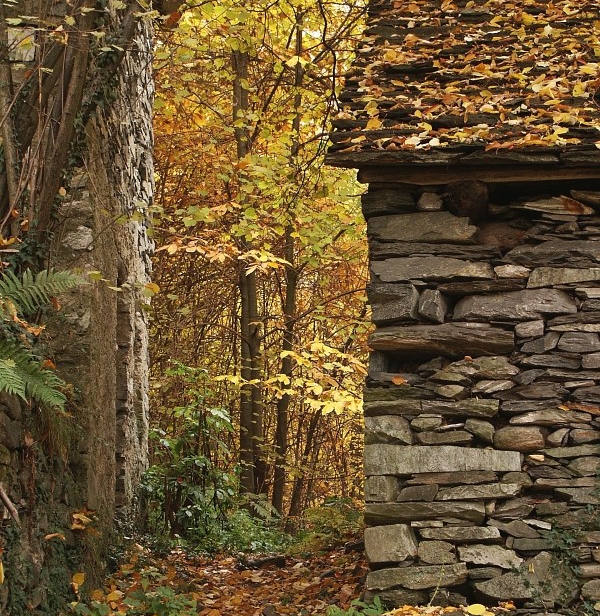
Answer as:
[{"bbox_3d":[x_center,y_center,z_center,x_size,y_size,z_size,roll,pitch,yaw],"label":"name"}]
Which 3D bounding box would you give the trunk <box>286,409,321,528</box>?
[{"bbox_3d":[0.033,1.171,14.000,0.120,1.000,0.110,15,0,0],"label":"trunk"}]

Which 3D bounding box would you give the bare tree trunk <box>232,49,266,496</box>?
[{"bbox_3d":[-0.404,-0.352,15.000,0.230,4.000,0.220,-2,0,0],"label":"bare tree trunk"}]

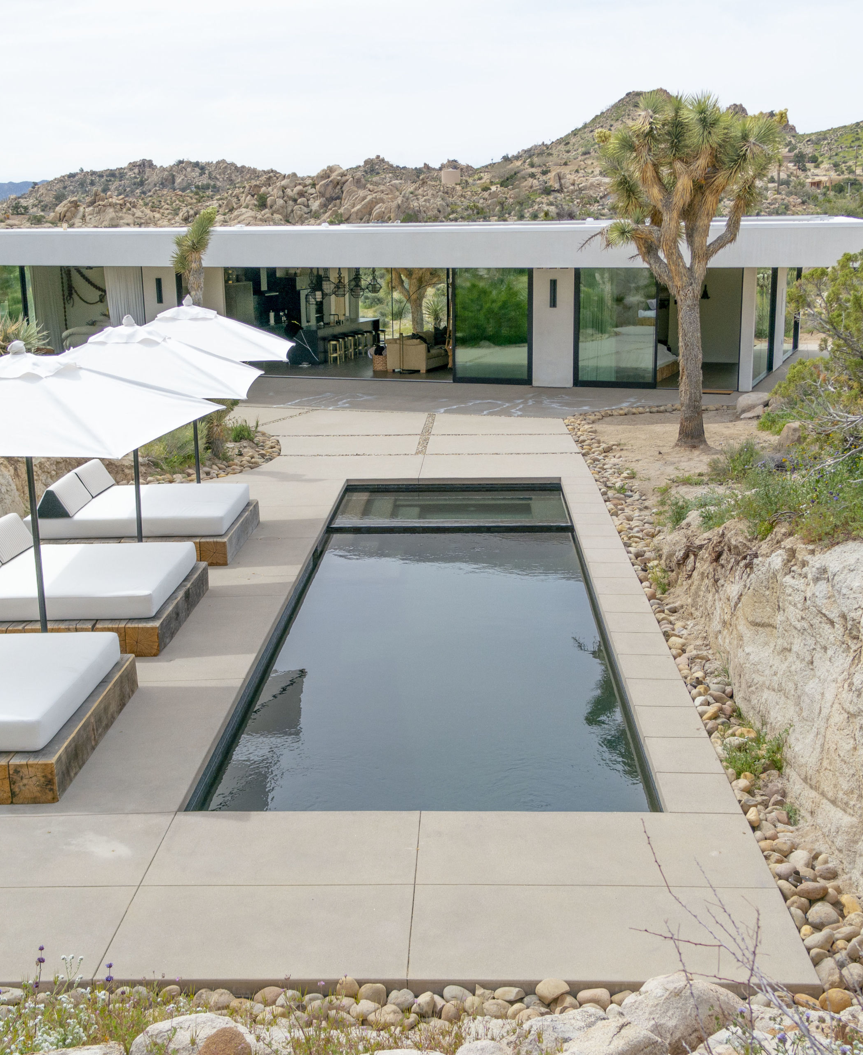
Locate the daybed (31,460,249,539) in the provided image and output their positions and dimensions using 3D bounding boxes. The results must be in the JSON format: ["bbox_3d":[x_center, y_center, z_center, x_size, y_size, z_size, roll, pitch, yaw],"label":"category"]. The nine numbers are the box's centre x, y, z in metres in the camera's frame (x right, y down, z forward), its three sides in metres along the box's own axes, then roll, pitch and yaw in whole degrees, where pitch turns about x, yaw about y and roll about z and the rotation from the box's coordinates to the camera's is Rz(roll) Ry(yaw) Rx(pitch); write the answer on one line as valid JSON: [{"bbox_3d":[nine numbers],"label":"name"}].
[{"bbox_3d":[-3.416,-0.364,15.666,2.215,0.514,1.900,0,13,2],"label":"daybed"}]

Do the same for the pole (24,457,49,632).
[{"bbox_3d":[-3.156,-0.052,10.547,0.047,2.600,0.047,0,13,2],"label":"pole"}]

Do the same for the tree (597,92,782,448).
[{"bbox_3d":[4.007,-3.969,20.777,2.699,5.330,2.736,0,13,2],"label":"tree"}]

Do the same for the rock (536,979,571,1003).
[{"bbox_3d":[0.609,2.318,6.590,0.145,0.095,0.110,0,13,2],"label":"rock"}]

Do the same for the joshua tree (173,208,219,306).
[{"bbox_3d":[-4.525,-4.140,25.587,0.847,4.028,0.892,0,13,2],"label":"joshua tree"}]

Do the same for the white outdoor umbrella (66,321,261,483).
[{"bbox_3d":[-3.098,-0.827,13.831,2.462,2.769,2.462,-1,13,-2],"label":"white outdoor umbrella"}]

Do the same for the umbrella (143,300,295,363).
[{"bbox_3d":[-3.029,-1.526,16.845,2.462,2.787,2.462,-1,13,-2],"label":"umbrella"}]

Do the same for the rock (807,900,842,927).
[{"bbox_3d":[2.071,2.039,6.957,0.175,0.115,0.150,3,14,17],"label":"rock"}]

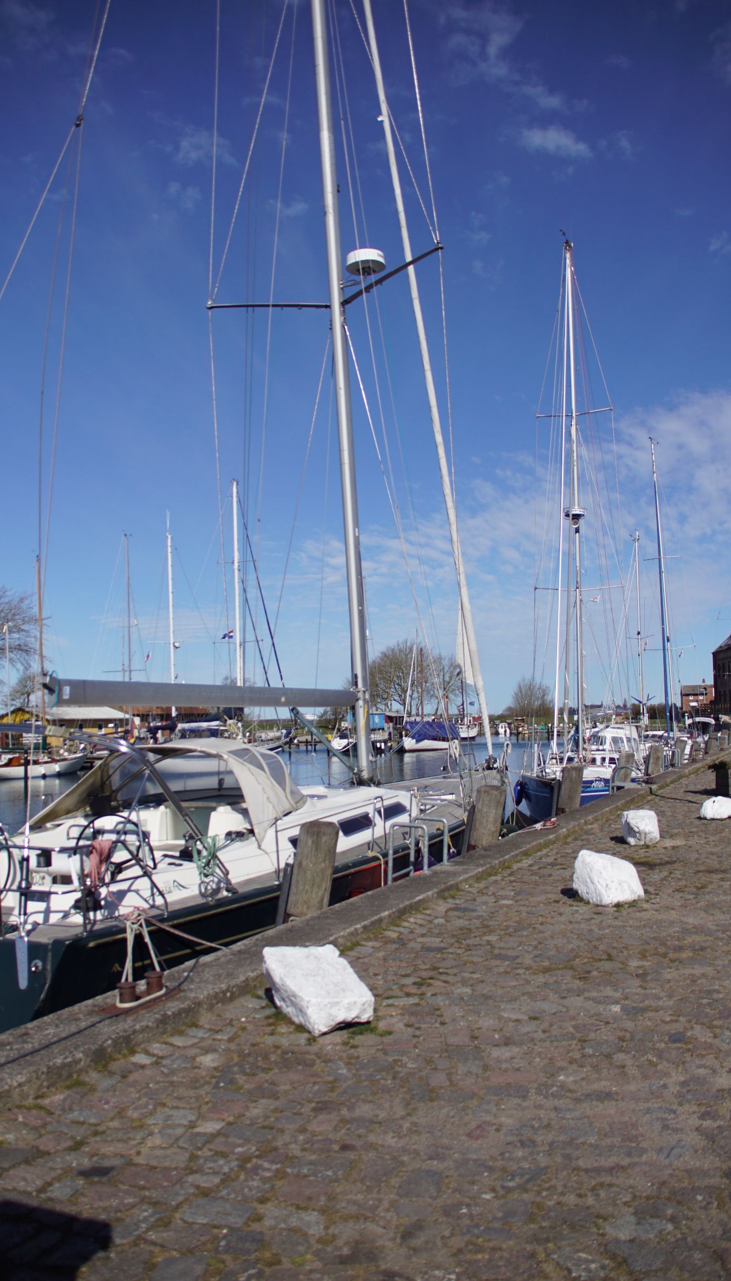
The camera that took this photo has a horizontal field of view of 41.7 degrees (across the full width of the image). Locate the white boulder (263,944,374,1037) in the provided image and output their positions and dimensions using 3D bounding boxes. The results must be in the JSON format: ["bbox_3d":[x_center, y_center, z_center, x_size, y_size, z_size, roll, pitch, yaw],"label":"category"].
[{"bbox_3d":[-0.249,1.893,5.219,0.390,0.320,0.620,1,-5,-25],"label":"white boulder"}]

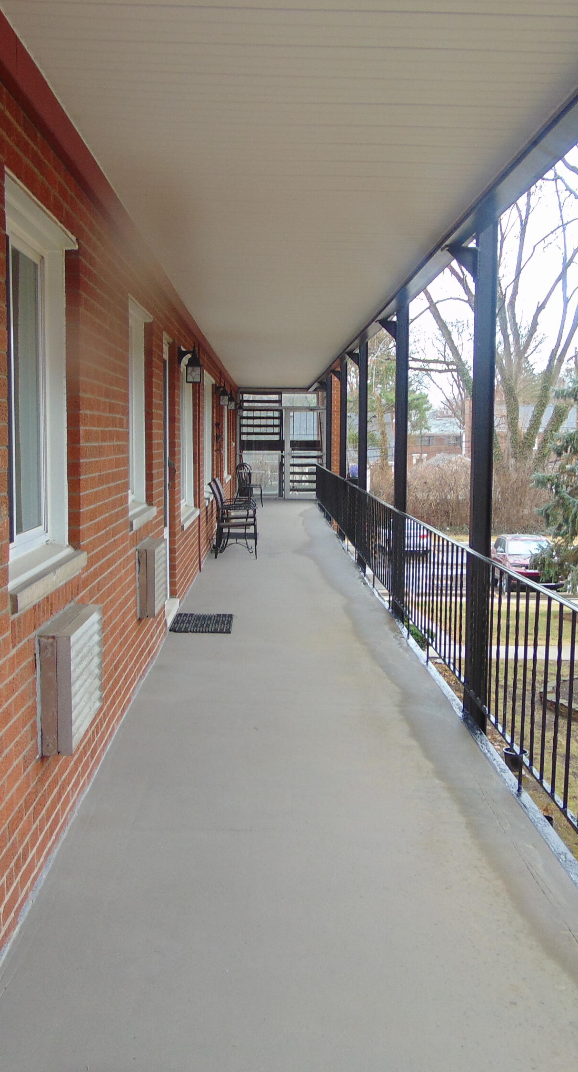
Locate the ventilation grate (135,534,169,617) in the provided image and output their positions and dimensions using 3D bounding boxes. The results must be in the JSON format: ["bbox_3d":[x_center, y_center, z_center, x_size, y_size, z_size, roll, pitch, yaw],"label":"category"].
[{"bbox_3d":[-0.839,0.249,6.406,0.110,0.415,0.690,0,6,-1],"label":"ventilation grate"}]

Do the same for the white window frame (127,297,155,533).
[{"bbox_3d":[-0.943,-0.728,6.168,0.130,1.250,1.180,0,6,-1],"label":"white window frame"}]

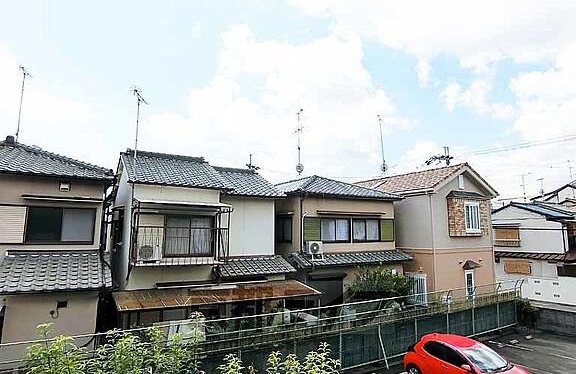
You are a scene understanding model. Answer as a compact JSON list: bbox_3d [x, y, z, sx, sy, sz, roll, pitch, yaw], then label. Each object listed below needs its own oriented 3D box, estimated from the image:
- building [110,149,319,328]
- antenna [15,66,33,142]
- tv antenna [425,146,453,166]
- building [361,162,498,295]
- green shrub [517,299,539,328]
[{"bbox_3d":[-4.263,2.496,15.474,7.100,7.800,9.300,5,-9,-29],"label":"building"},{"bbox_3d":[-10.318,-3.158,12.840,0.450,2.994,0.950,2,-8,-11],"label":"antenna"},{"bbox_3d":[8.807,-1.740,19.368,0.500,1.175,1.600,5,-9,-29],"label":"tv antenna"},{"bbox_3d":[7.150,3.132,21.442,6.100,7.800,9.800,5,-10,-31],"label":"building"},{"bbox_3d":[12.466,6.630,17.130,1.250,1.495,1.200,5,-10,-31],"label":"green shrub"}]

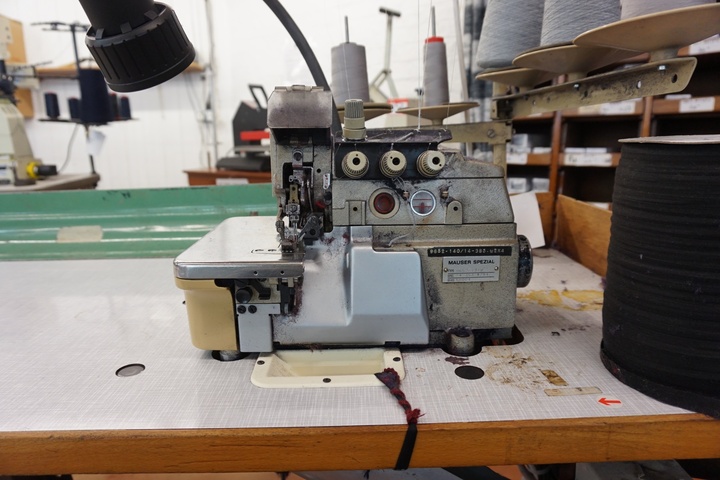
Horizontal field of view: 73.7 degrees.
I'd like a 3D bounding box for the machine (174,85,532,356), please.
[{"bbox_3d":[0.019,-0.042,0.573,0.385,0.265,0.245,-1,13,1],"label":"machine"}]

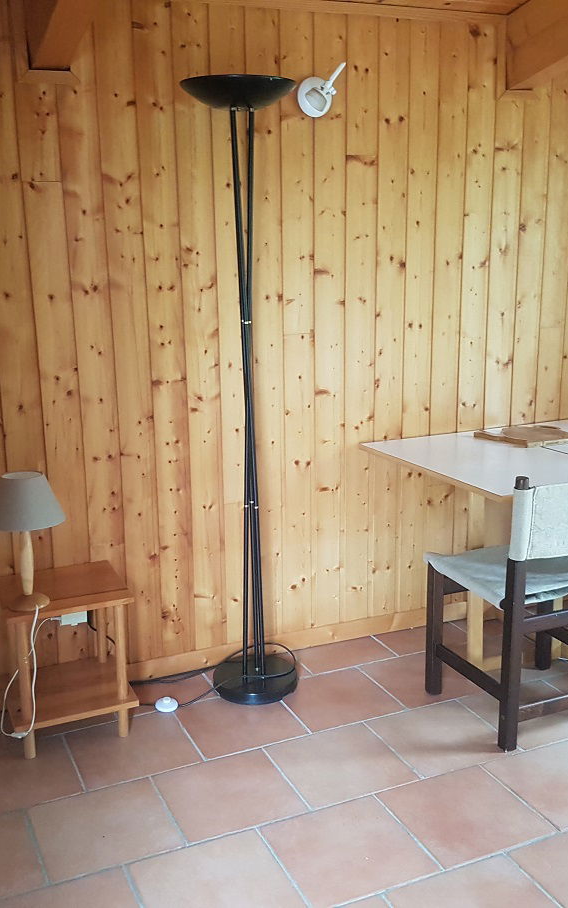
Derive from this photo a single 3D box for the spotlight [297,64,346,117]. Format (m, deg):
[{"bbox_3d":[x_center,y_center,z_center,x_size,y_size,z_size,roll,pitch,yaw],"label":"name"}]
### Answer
[{"bbox_3d":[0.117,-1.138,2.839,0.145,0.162,0.115,-7,15,-23],"label":"spotlight"}]

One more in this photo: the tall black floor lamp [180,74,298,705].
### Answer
[{"bbox_3d":[-0.109,-0.145,2.804,0.330,1.870,0.330,-1,13,0],"label":"tall black floor lamp"}]

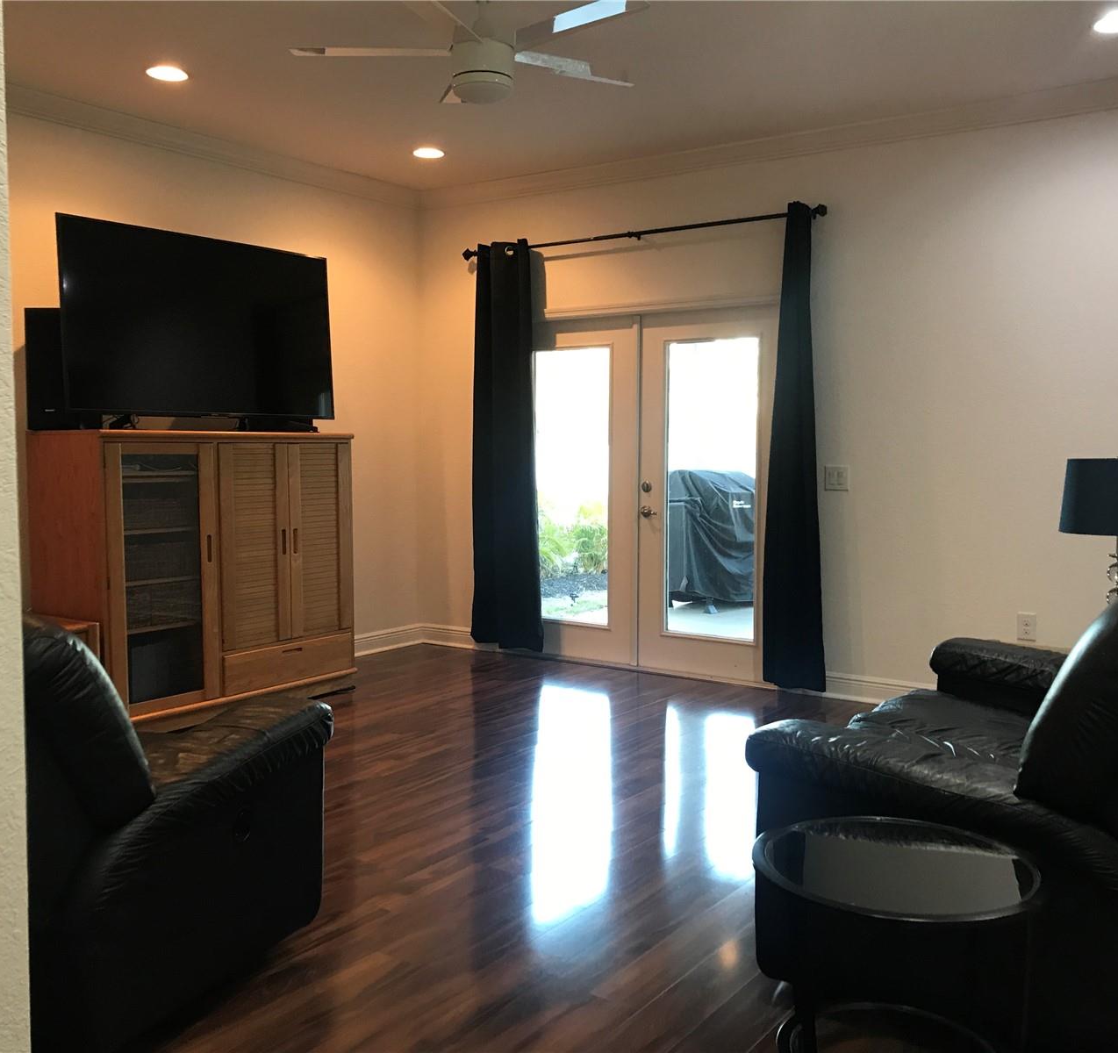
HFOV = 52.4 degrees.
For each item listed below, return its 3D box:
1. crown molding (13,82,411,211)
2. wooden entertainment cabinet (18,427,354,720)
[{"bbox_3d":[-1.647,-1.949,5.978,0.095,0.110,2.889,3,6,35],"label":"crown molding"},{"bbox_3d":[-1.750,0.220,5.579,0.575,1.350,1.440,3,6,35],"label":"wooden entertainment cabinet"}]

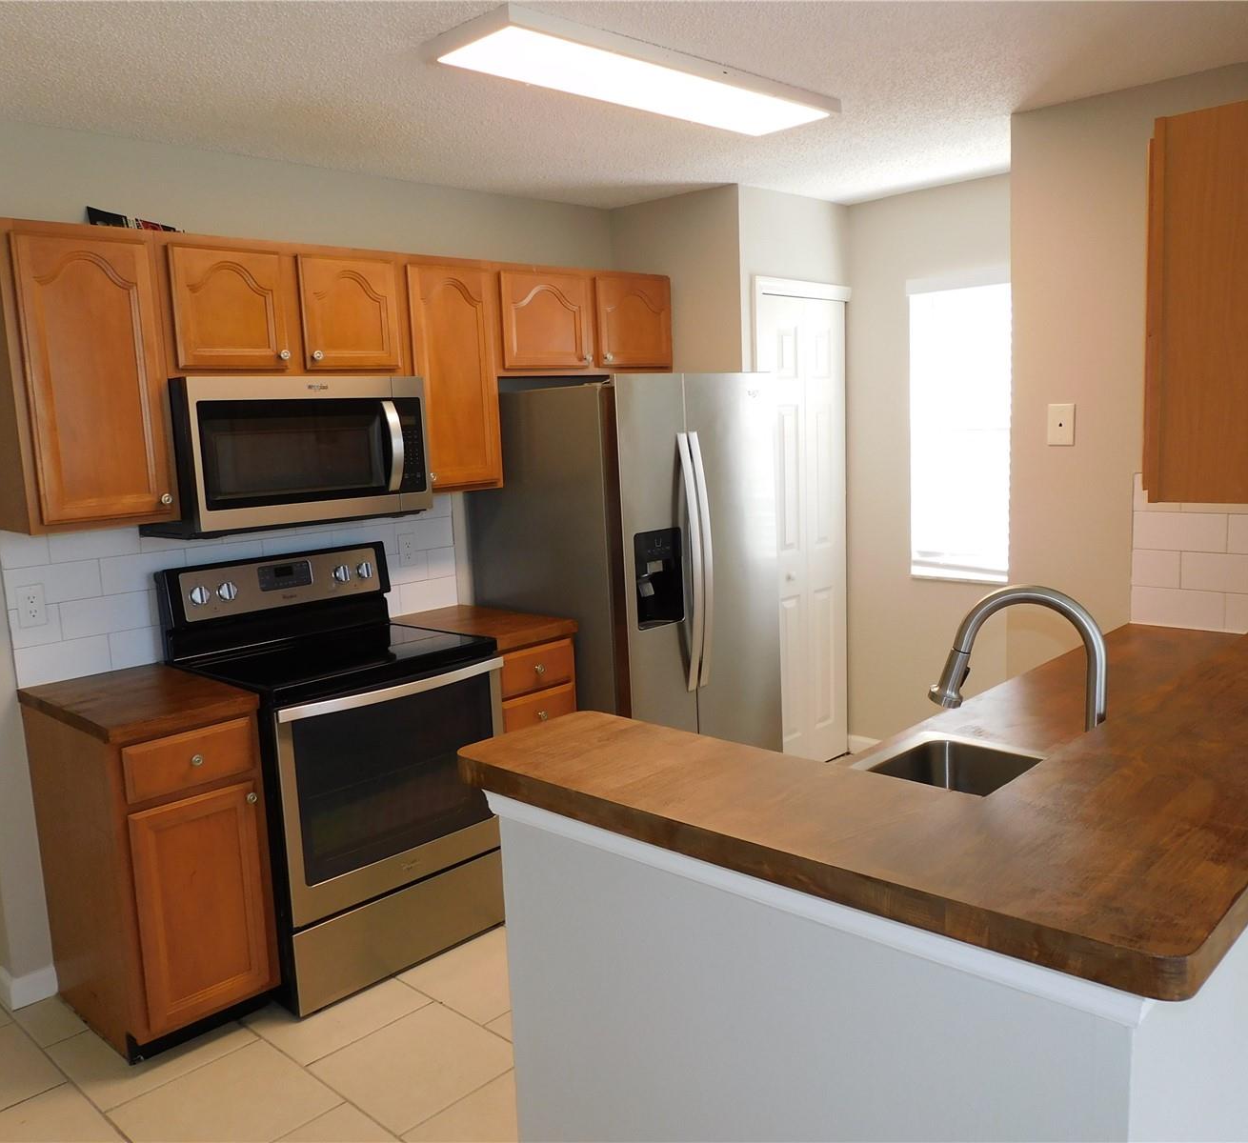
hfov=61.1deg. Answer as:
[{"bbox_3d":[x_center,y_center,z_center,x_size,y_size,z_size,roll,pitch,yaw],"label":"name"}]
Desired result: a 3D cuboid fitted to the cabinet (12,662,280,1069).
[{"bbox_3d":[-1.298,0.774,2.916,0.635,0.907,0.376,6,12,44],"label":"cabinet"}]

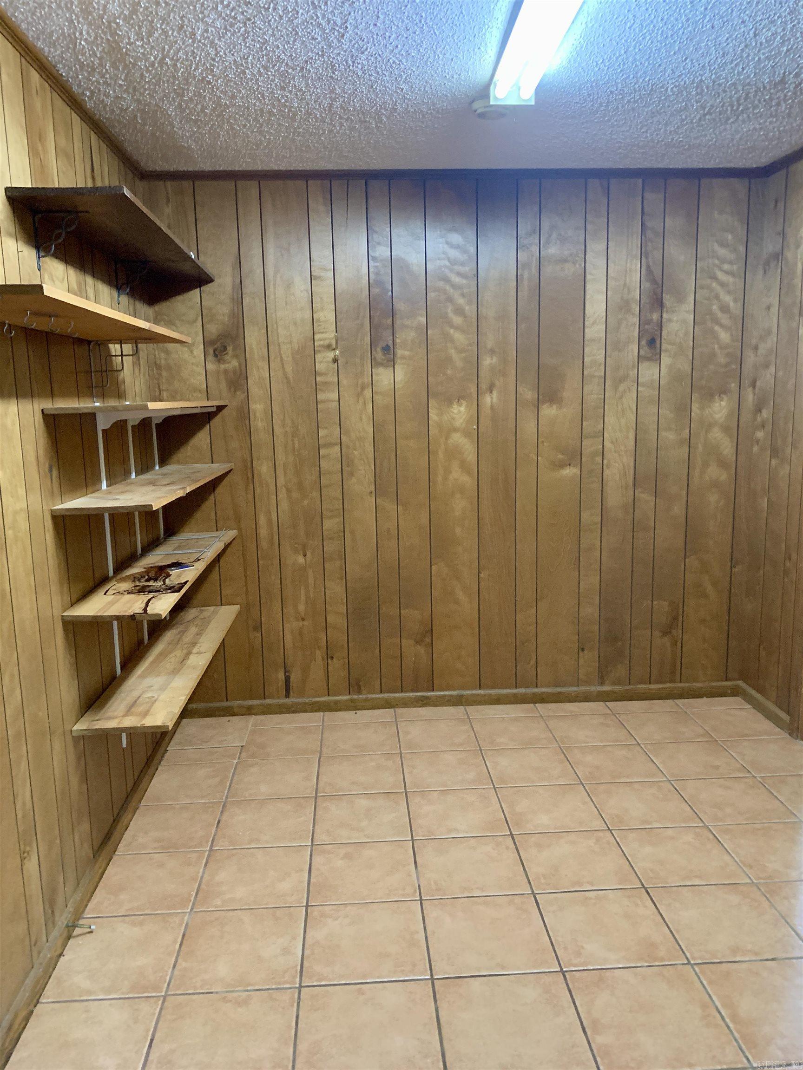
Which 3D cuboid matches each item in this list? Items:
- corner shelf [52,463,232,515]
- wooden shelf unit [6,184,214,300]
[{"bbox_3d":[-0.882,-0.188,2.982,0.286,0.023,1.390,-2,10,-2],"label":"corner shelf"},{"bbox_3d":[-0.908,-0.918,2.796,0.292,0.172,1.507,-2,9,-4],"label":"wooden shelf unit"}]

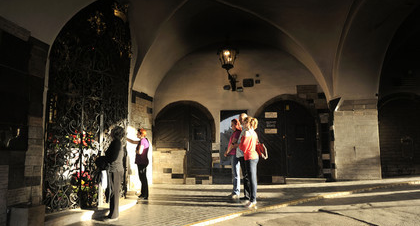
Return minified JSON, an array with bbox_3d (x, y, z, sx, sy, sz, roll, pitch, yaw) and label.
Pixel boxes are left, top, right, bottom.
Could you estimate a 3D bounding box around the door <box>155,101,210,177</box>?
[{"bbox_3d":[-0.790,0.820,8.360,1.740,2.200,0.130,0,-4,0],"label":"door"}]

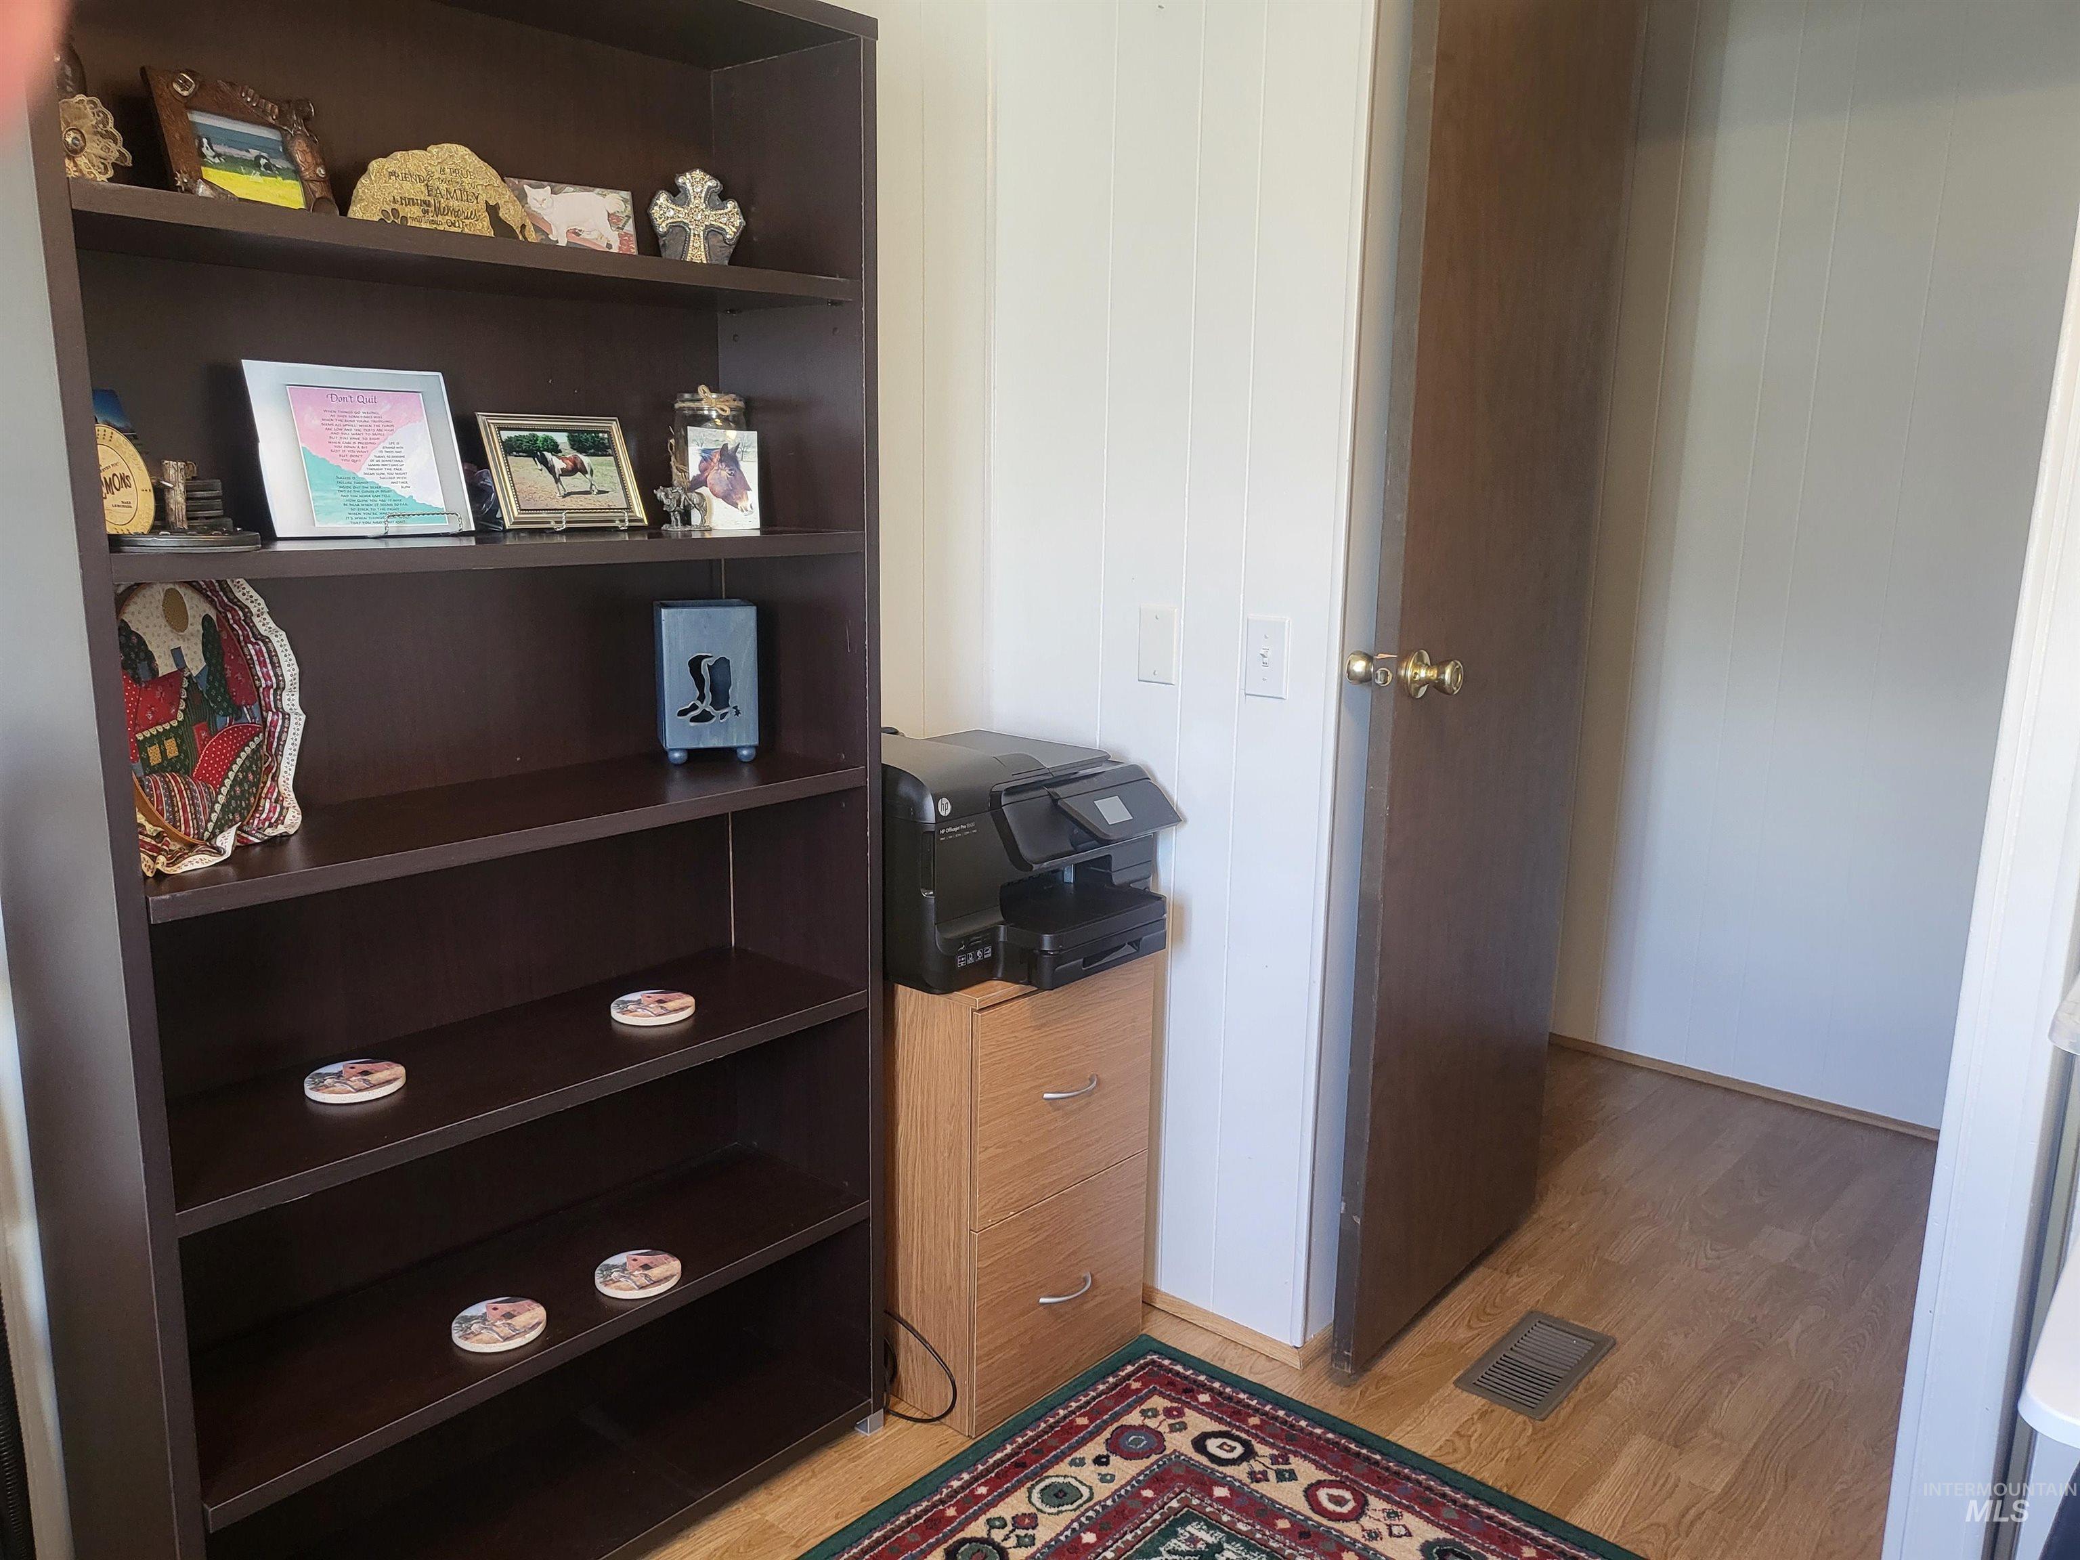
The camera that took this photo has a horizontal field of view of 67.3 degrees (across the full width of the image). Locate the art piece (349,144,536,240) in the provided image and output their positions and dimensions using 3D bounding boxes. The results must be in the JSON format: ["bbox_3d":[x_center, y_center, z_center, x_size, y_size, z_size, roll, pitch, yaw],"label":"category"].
[{"bbox_3d":[-0.610,-0.601,1.600,0.030,0.098,0.205,10,15,40],"label":"art piece"}]

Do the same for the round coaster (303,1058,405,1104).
[{"bbox_3d":[-0.759,0.334,1.732,0.104,0.011,0.104,1,11,0],"label":"round coaster"}]

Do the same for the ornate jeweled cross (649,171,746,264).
[{"bbox_3d":[-0.403,-0.661,1.847,0.040,0.124,0.138,10,15,40],"label":"ornate jeweled cross"}]

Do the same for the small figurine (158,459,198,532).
[{"bbox_3d":[-0.773,-0.256,1.406,0.027,0.064,0.033,10,15,40],"label":"small figurine"}]

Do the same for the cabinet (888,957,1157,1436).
[{"bbox_3d":[-0.112,0.553,2.395,0.402,0.649,0.394,10,15,40],"label":"cabinet"}]

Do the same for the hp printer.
[{"bbox_3d":[-0.067,0.088,2.296,0.432,0.303,0.479,10,15,40],"label":"hp printer"}]

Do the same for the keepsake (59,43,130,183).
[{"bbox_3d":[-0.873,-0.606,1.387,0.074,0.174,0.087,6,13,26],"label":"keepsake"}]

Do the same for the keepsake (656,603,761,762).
[{"bbox_3d":[-0.438,-0.129,2.051,0.116,0.202,0.120,-3,12,-19],"label":"keepsake"}]

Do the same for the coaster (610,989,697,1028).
[{"bbox_3d":[-0.488,0.289,1.976,0.104,0.011,0.104,1,11,0],"label":"coaster"}]

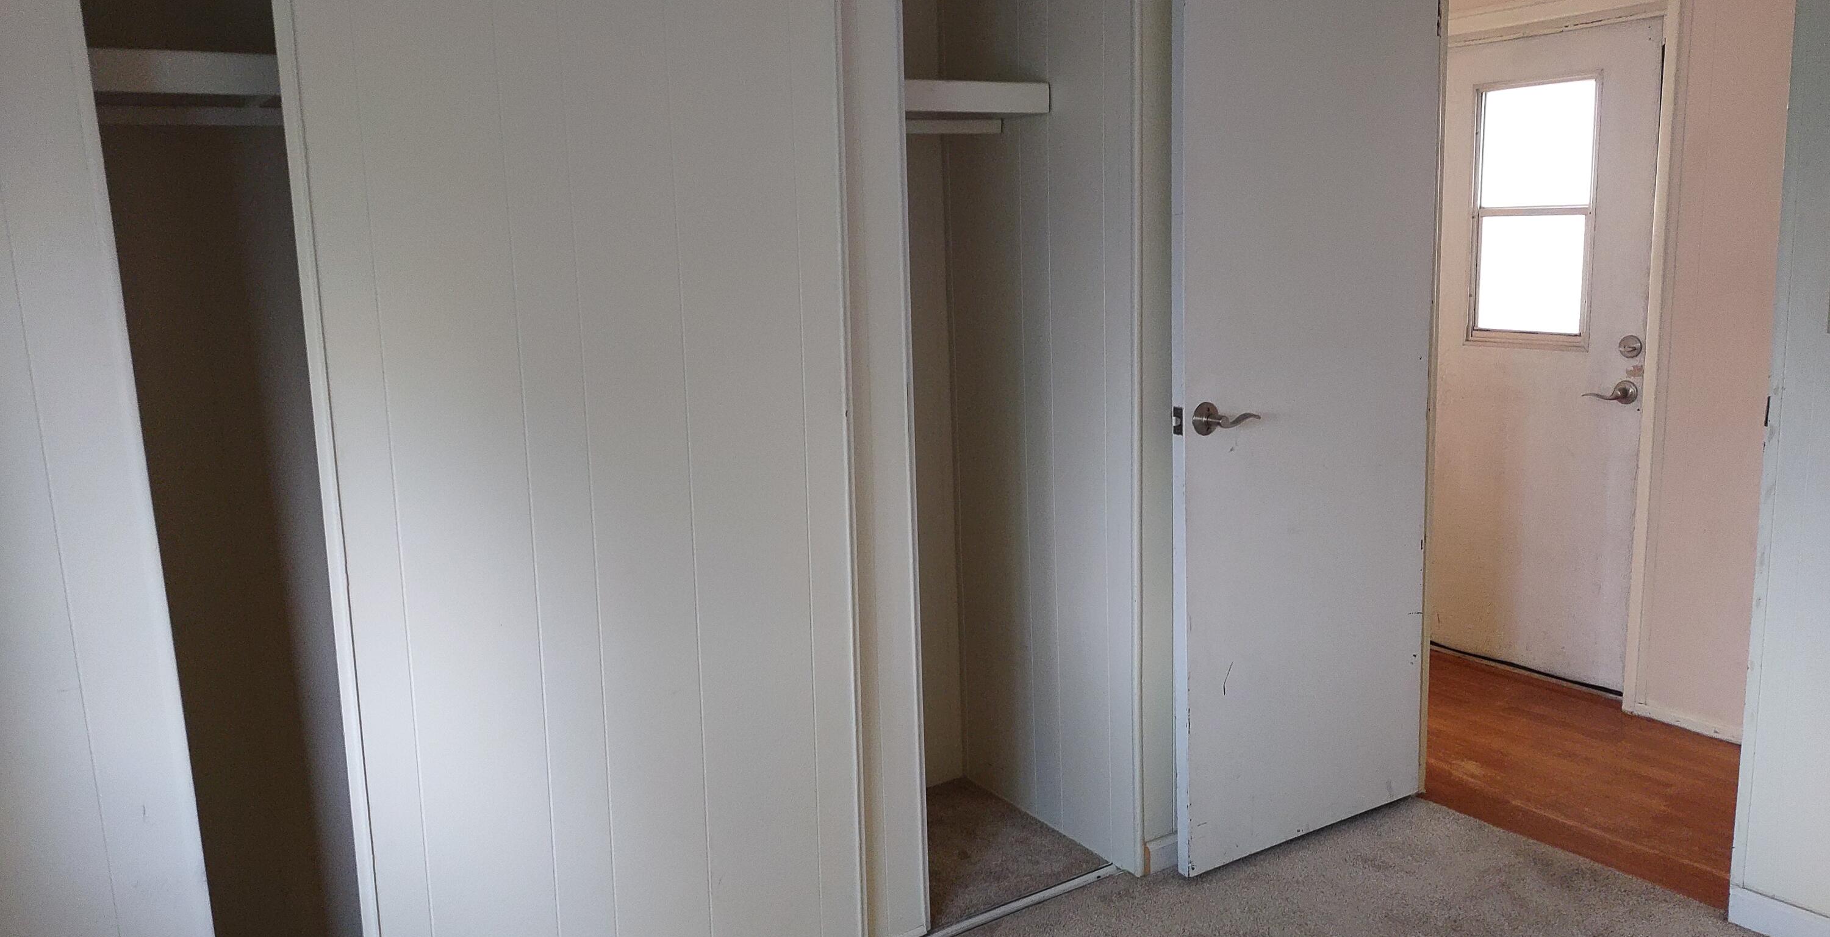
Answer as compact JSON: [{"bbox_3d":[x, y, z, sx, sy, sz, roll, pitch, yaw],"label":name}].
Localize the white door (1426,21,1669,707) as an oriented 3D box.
[{"bbox_3d":[1.860,-0.327,4.018,0.050,1.920,0.770,-9,12,-33],"label":"white door"}]

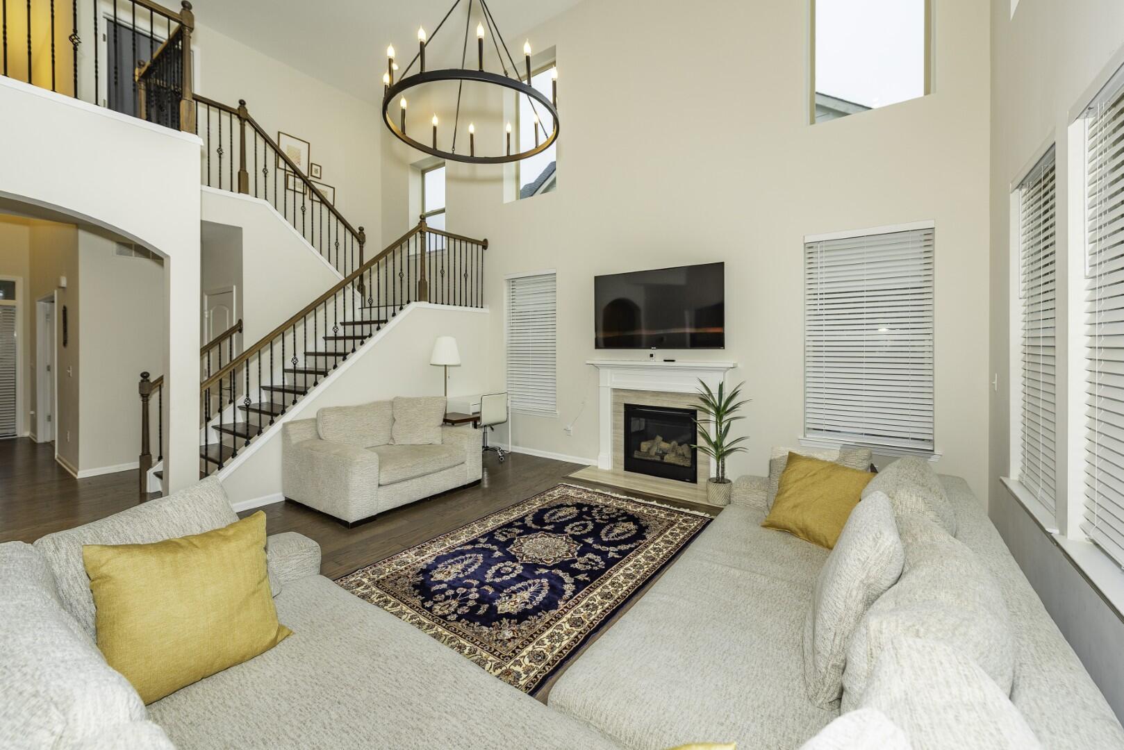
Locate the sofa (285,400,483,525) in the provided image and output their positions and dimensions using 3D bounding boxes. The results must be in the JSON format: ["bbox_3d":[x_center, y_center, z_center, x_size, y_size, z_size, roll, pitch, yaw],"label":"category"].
[{"bbox_3d":[-1.724,0.723,4.390,1.115,0.887,1.473,2,4,36],"label":"sofa"}]

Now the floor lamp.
[{"bbox_3d":[-1.358,0.329,5.119,0.358,1.580,0.358,2,4,36],"label":"floor lamp"}]

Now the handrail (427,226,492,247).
[{"bbox_3d":[-1.419,-1.873,6.012,0.079,0.074,1.001,2,4,36],"label":"handrail"}]

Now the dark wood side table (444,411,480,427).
[{"bbox_3d":[-1.288,0.808,5.293,0.479,0.608,0.393,2,4,36],"label":"dark wood side table"}]

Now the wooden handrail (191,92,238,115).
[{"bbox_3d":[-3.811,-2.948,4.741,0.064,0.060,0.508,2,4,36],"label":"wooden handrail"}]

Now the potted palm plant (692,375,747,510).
[{"bbox_3d":[1.460,0.594,4.086,0.515,1.137,0.501,2,4,36],"label":"potted palm plant"}]

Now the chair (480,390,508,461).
[{"bbox_3d":[-0.976,0.661,5.627,0.543,0.858,0.529,2,4,36],"label":"chair"}]

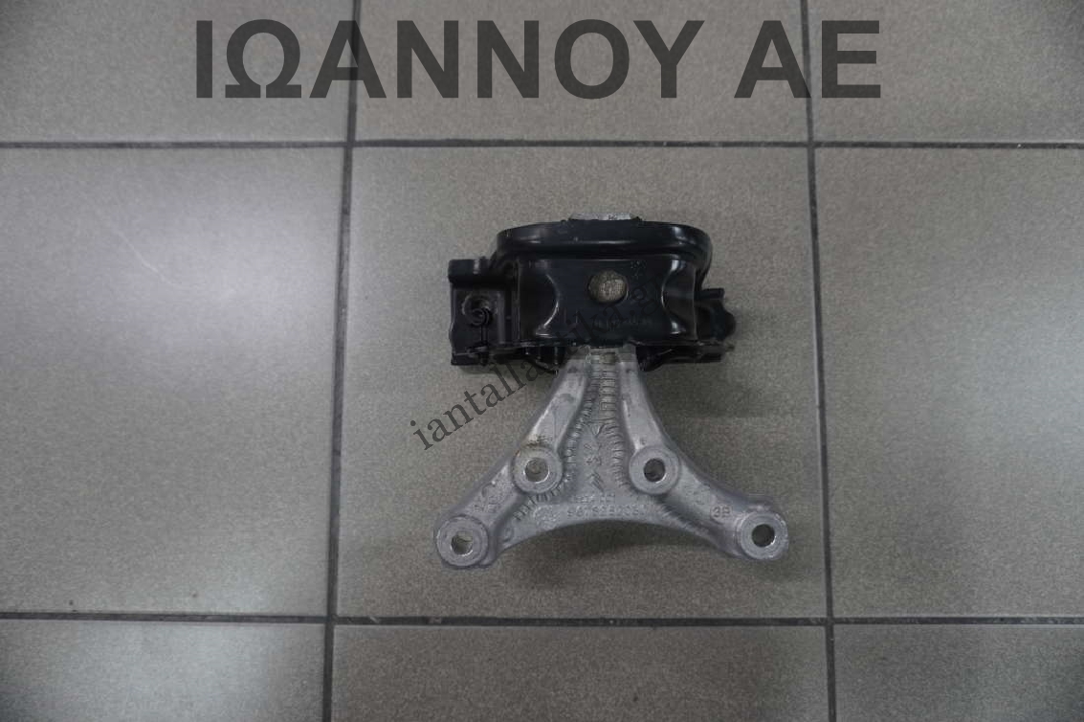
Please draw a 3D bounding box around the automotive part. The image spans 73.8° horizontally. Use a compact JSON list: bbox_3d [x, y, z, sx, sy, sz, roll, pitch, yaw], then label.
[{"bbox_3d":[0.039,0.016,0.433,0.206,0.088,0.209,-1,84,0],"label":"automotive part"}]

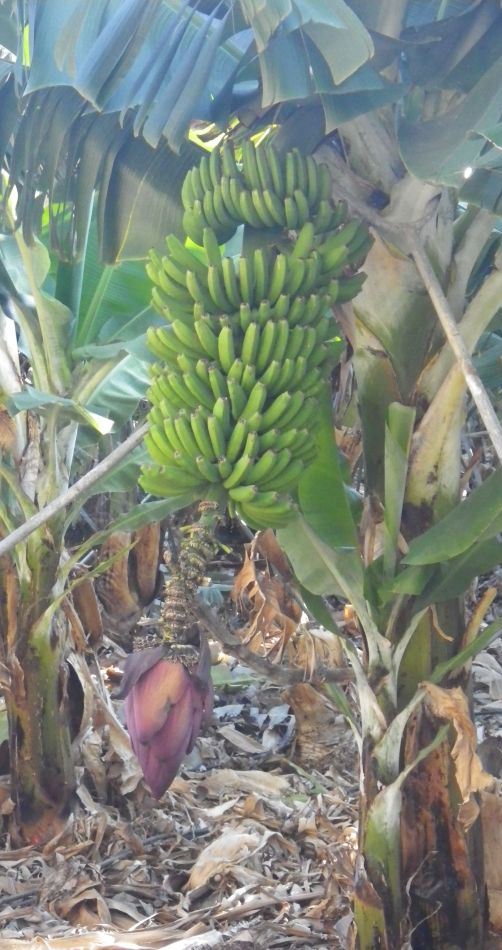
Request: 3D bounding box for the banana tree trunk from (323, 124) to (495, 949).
[{"bbox_3d":[0.391,0.176,4.700,0.380,1.950,0.360,0,3,0],"label":"banana tree trunk"}]

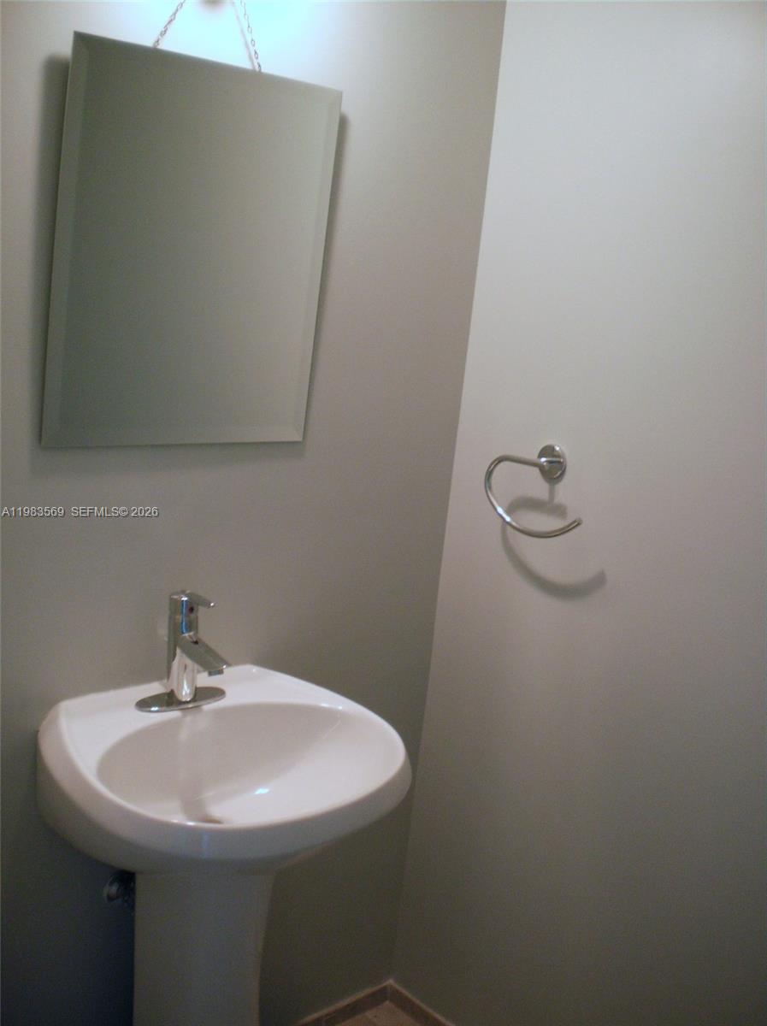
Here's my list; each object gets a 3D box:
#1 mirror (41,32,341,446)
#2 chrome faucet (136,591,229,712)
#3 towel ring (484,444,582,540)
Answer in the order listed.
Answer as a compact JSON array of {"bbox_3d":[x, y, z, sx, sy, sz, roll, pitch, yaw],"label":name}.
[{"bbox_3d":[-0.267,-0.367,1.512,0.445,0.549,0.018,-5,20,-41],"label":"mirror"},{"bbox_3d":[-0.283,0.211,1.571,0.148,0.176,0.144,-5,16,-41],"label":"chrome faucet"},{"bbox_3d":[0.275,-0.040,1.803,0.065,0.157,0.225,-5,16,-41],"label":"towel ring"}]

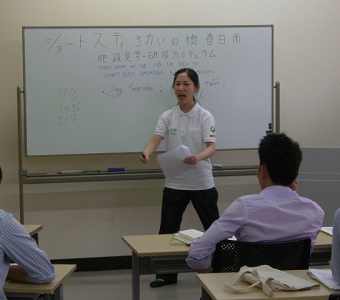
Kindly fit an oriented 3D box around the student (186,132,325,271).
[{"bbox_3d":[0.357,0.538,5.372,0.620,1.290,0.760,-1,7,-9],"label":"student"}]

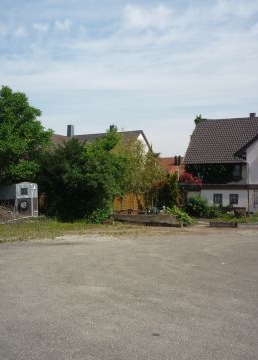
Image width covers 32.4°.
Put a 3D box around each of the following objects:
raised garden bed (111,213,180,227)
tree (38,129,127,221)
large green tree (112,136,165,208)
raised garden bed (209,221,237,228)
[{"bbox_3d":[1.106,2.349,26.539,4.000,0.750,1.200,0,-1,12],"label":"raised garden bed"},{"bbox_3d":[-2.996,-0.313,28.900,5.700,5.800,5.000,0,-1,0],"label":"tree"},{"bbox_3d":[0.649,-0.307,30.300,3.600,5.300,3.500,0,-1,0],"label":"large green tree"},{"bbox_3d":[5.154,2.427,24.200,1.450,0.340,0.800,0,-1,-3],"label":"raised garden bed"}]

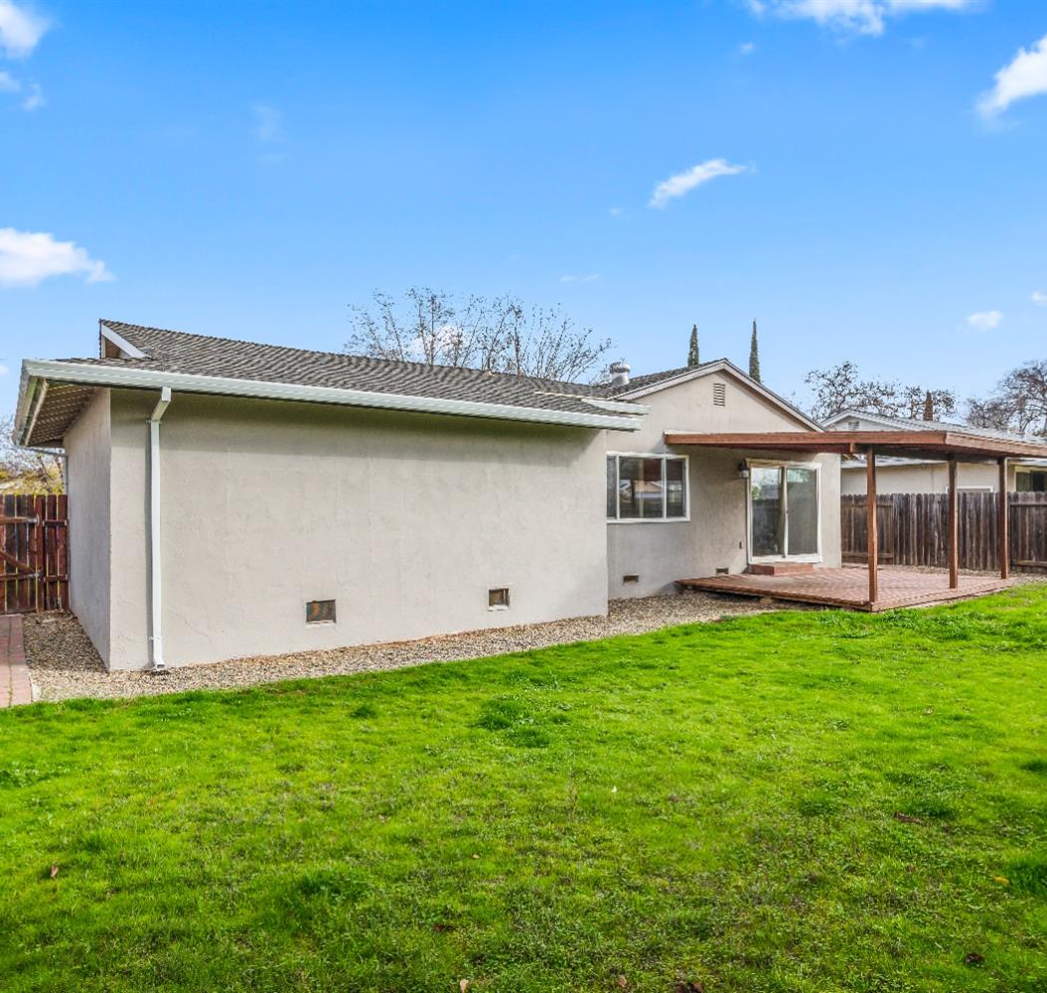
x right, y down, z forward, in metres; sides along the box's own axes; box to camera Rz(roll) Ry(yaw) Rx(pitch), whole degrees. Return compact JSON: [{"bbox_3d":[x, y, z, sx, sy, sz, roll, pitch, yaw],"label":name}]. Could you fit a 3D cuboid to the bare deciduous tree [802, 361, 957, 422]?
[{"bbox_3d":[18.183,-2.500,36.019,7.200,8.823,6.800,0,0,27],"label":"bare deciduous tree"}]

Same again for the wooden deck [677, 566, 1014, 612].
[{"bbox_3d":[5.838,1.569,12.539,5.160,0.180,3.550,0,-1,-37],"label":"wooden deck"}]

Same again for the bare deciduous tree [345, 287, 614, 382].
[{"bbox_3d":[-1.650,-2.903,26.022,9.600,9.686,8.600,0,0,-4],"label":"bare deciduous tree"}]

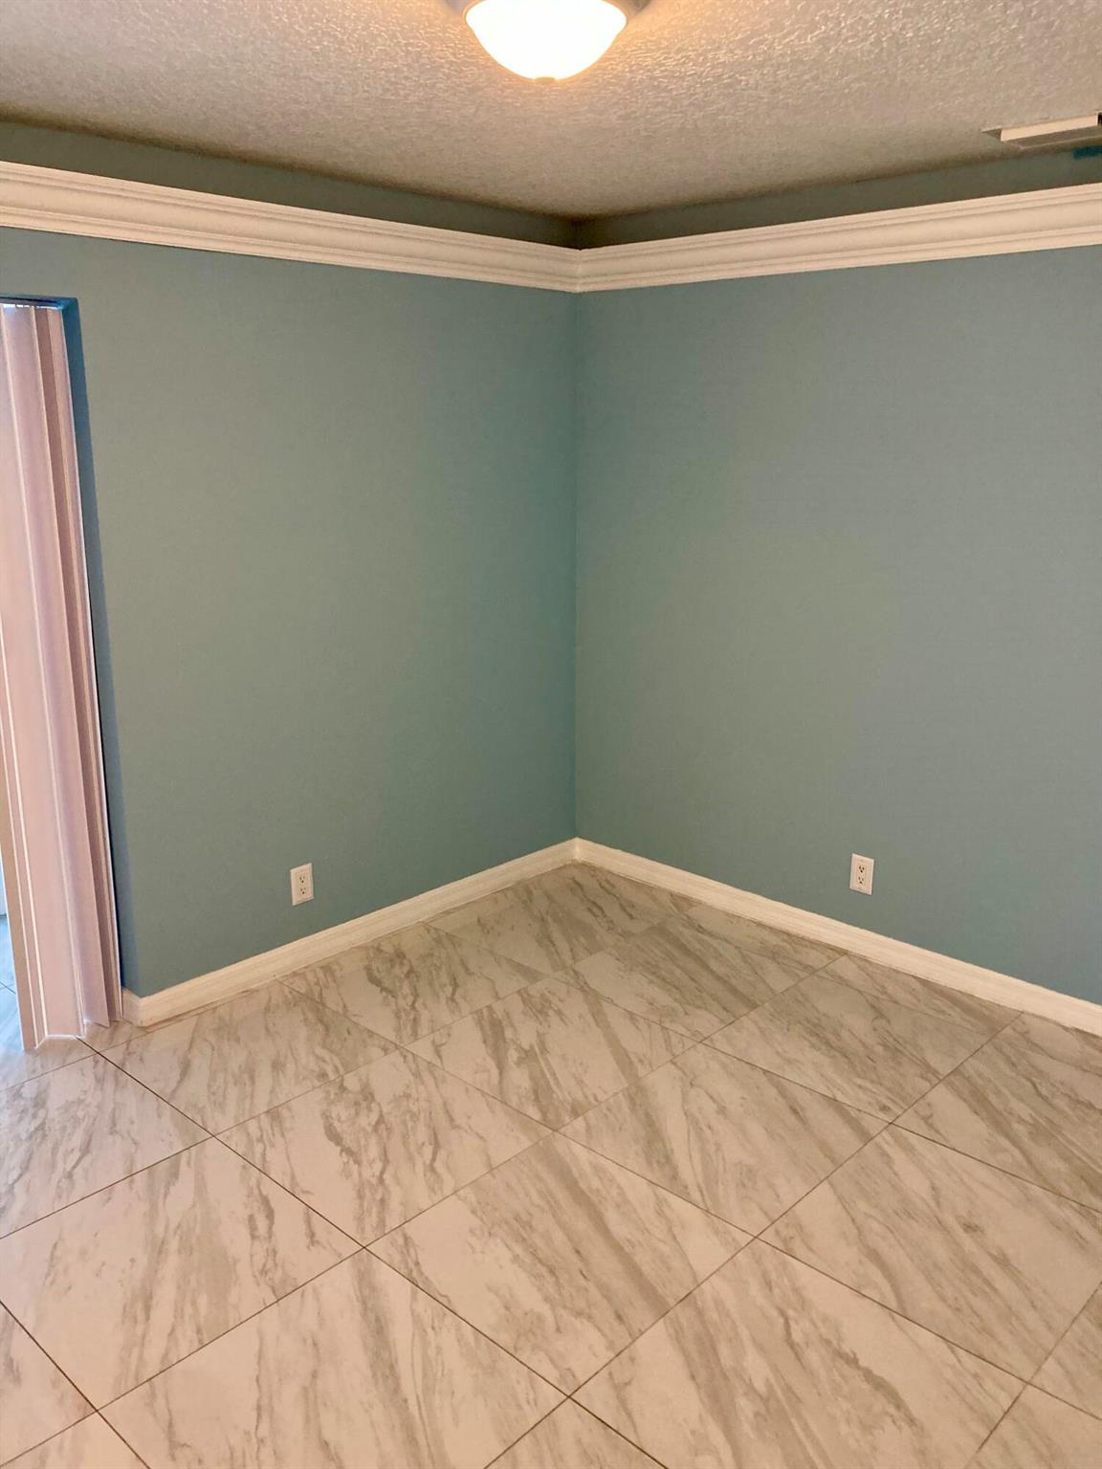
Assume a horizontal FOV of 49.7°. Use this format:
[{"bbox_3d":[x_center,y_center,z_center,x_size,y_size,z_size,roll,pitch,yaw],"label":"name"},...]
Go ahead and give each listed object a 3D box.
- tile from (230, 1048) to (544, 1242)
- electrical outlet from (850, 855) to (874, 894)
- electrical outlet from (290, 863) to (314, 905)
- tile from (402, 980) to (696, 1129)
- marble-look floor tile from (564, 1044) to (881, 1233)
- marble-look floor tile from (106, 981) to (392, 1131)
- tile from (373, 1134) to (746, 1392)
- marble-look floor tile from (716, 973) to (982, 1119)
[{"bbox_3d":[-0.411,0.998,2.960,0.588,0.010,0.594,13,20,41],"label":"tile"},{"bbox_3d":[1.021,0.461,3.903,0.078,0.123,0.009,13,20,41],"label":"electrical outlet"},{"bbox_3d":[-0.795,0.482,3.811,0.009,0.123,0.078,13,20,41],"label":"electrical outlet"},{"bbox_3d":[0.002,0.889,3.386,0.588,0.010,0.594,13,20,41],"label":"tile"},{"bbox_3d":[0.435,0.992,2.993,0.588,0.010,0.594,13,20,41],"label":"marble-look floor tile"},{"bbox_3d":[-0.845,0.895,3.354,0.588,0.010,0.594,13,20,41],"label":"marble-look floor tile"},{"bbox_3d":[0.023,1.101,2.567,0.588,0.010,0.594,13,20,41],"label":"tile"},{"bbox_3d":[0.848,0.882,3.419,0.588,0.010,0.594,13,20,41],"label":"marble-look floor tile"}]

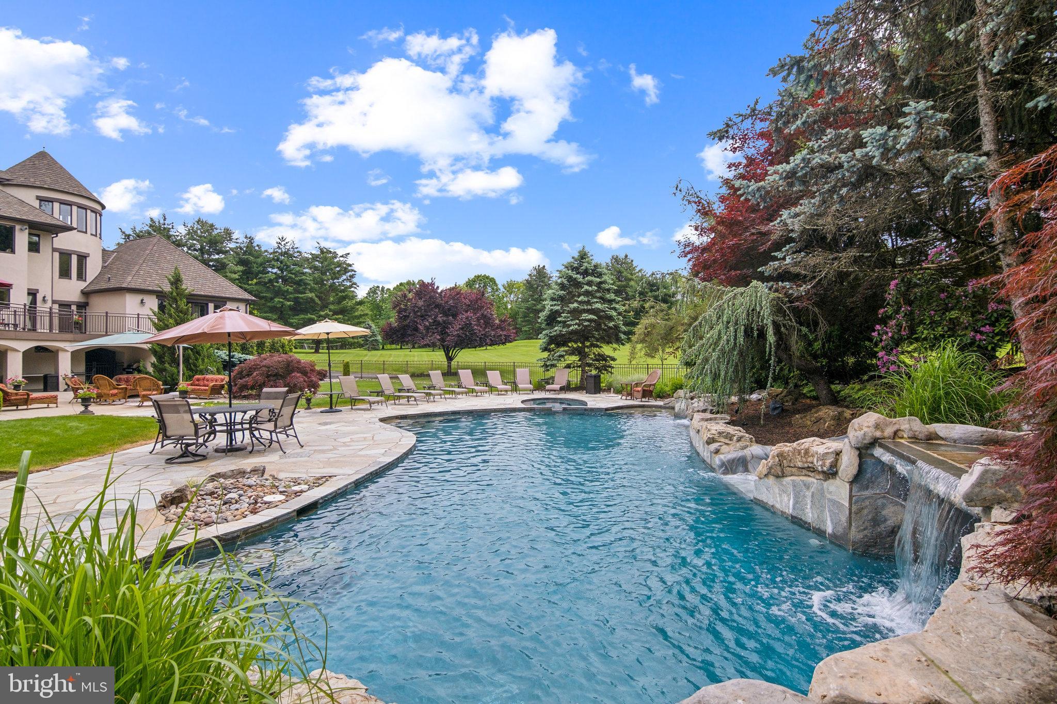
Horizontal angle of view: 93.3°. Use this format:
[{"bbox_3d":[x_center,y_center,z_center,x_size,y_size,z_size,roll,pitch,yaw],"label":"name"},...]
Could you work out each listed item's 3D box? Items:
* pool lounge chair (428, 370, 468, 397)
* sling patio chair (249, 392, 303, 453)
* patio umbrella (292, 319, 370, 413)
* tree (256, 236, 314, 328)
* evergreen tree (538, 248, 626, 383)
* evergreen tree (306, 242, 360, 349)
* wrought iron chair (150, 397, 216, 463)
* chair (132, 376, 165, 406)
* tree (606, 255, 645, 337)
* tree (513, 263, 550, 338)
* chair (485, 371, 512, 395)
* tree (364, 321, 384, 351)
[{"bbox_3d":[-3.125,1.261,19.601,1.579,1.003,0.700,0,0,35],"label":"pool lounge chair"},{"bbox_3d":[-4.420,1.239,8.772,0.700,0.980,0.620,0,0,0],"label":"sling patio chair"},{"bbox_3d":[-5.826,0.424,14.599,2.420,2.660,2.420,0,0,0],"label":"patio umbrella"},{"bbox_3d":[-35.083,-8.282,72.000,8.600,16.800,8.200,0,0,0],"label":"tree"},{"bbox_3d":[2.600,-1.645,24.311,4.200,6.850,4.200,0,0,0],"label":"evergreen tree"},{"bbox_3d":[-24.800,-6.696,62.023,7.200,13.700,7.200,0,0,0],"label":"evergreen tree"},{"bbox_3d":[-5.430,1.231,7.932,0.640,0.990,0.710,0,0,-8],"label":"wrought iron chair"},{"bbox_3d":[-12.270,1.263,16.152,0.700,0.980,0.800,0,0,-18],"label":"chair"},{"bbox_3d":[15.164,-8.585,78.000,7.200,13.560,7.000,0,0,0],"label":"tree"},{"bbox_3d":[1.200,-8.036,80.020,6.500,12.100,6.500,0,0,0],"label":"tree"},{"bbox_3d":[-1.232,1.287,20.902,0.700,0.956,1.541,0,0,-25],"label":"chair"},{"bbox_3d":[-19.900,-2.053,64.007,2.600,4.000,2.600,0,0,0],"label":"tree"}]

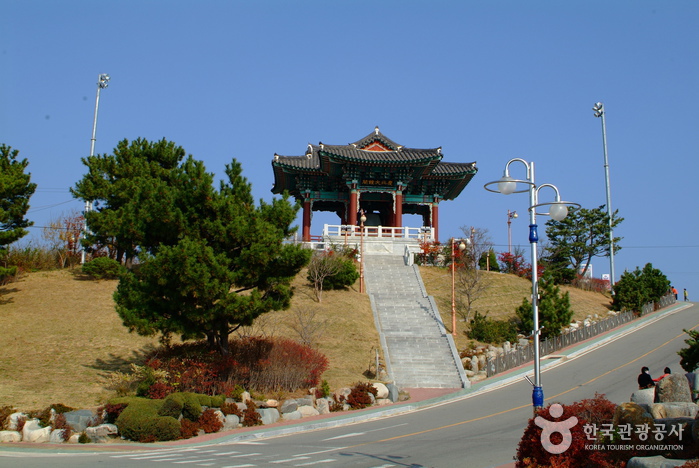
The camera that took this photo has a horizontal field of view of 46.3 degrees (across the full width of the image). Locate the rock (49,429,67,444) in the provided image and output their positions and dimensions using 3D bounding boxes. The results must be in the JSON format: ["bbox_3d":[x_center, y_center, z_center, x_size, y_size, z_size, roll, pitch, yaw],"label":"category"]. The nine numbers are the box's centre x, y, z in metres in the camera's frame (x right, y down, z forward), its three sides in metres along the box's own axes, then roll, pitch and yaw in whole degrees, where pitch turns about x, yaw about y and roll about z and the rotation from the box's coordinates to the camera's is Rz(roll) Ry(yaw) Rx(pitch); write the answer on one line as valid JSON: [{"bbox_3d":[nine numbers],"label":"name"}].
[{"bbox_3d":[-11.015,7.639,30.800,0.599,0.591,0.600,5,-14,-18],"label":"rock"}]

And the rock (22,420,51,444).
[{"bbox_3d":[-11.692,7.378,30.500,1.004,0.822,0.850,0,-12,0],"label":"rock"}]

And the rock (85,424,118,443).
[{"bbox_3d":[-9.355,7.526,30.800,1.200,0.649,0.900,5,-14,-16],"label":"rock"}]

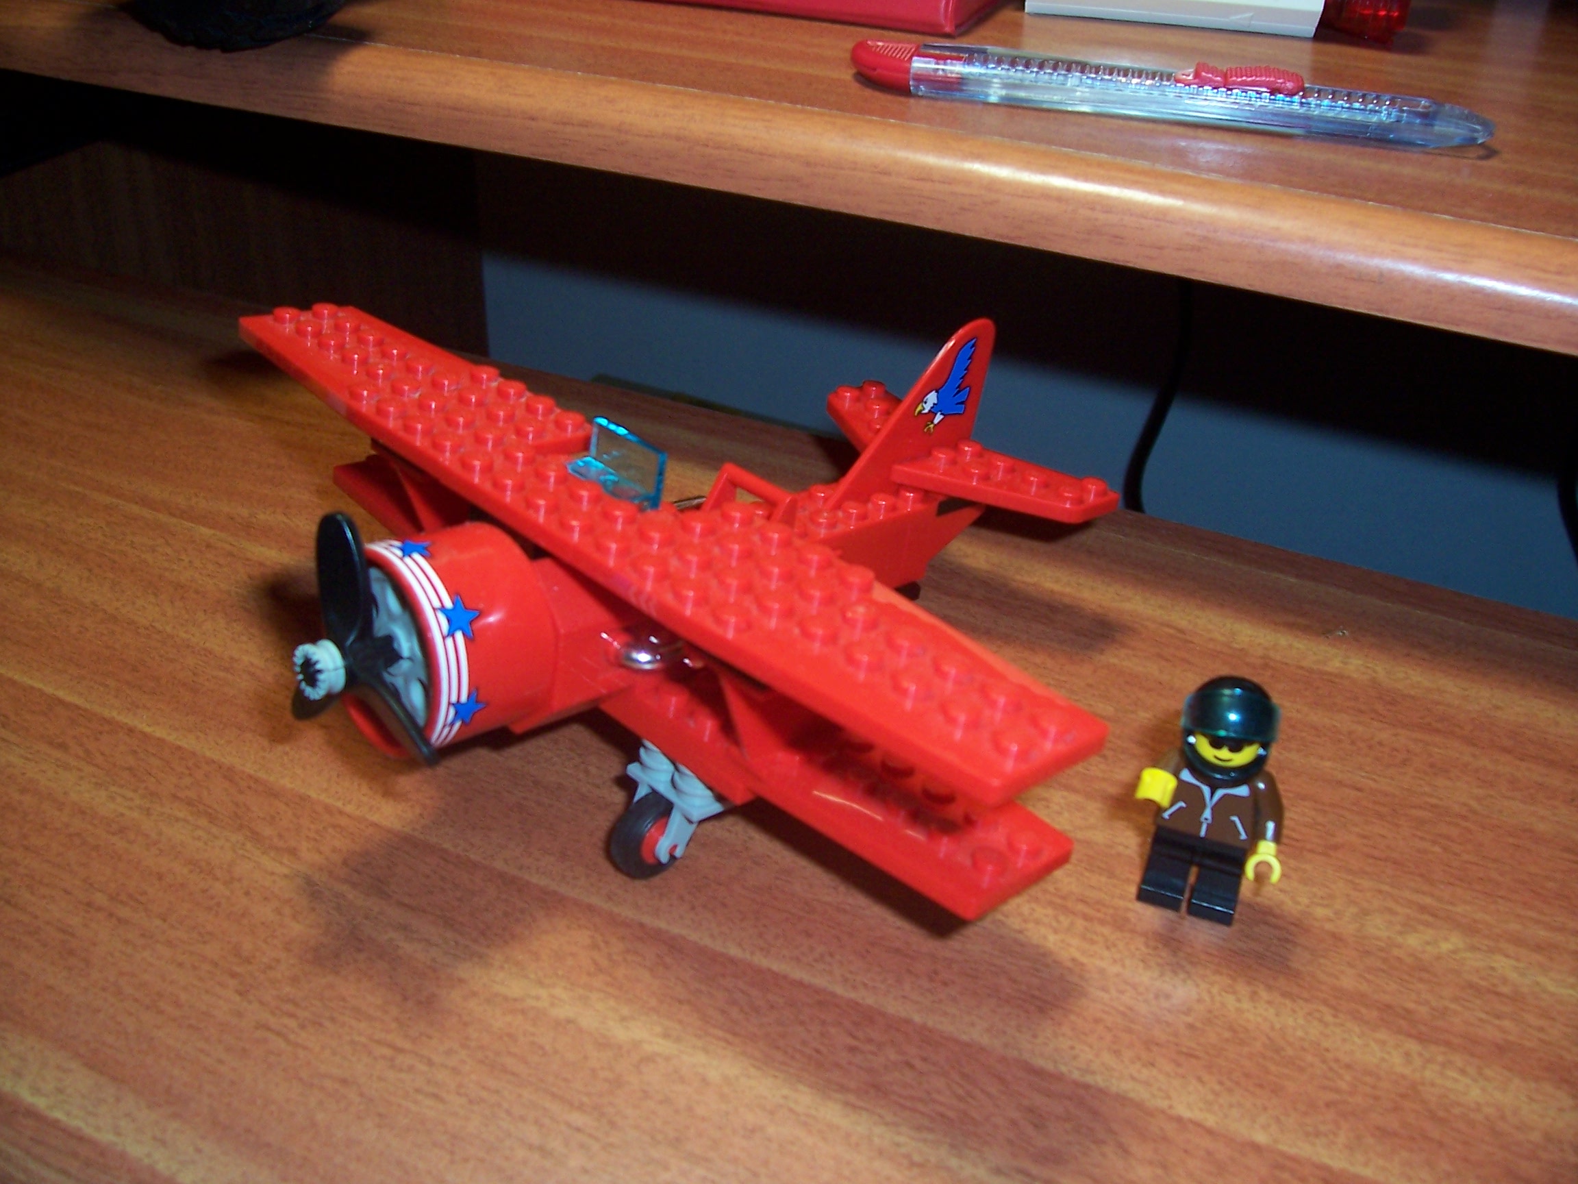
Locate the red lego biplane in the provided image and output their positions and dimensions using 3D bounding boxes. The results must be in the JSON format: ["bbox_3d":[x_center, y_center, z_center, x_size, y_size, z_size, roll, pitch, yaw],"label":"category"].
[{"bbox_3d":[-0.013,-0.004,0.261,0.151,0.074,0.176,-17,36,-43],"label":"red lego biplane"}]

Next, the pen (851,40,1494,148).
[{"bbox_3d":[0.079,-0.108,0.331,0.136,0.011,0.013,10,34,13],"label":"pen"}]

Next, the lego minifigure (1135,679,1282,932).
[{"bbox_3d":[0.064,0.033,0.235,0.024,0.042,0.018,13,35,16],"label":"lego minifigure"}]

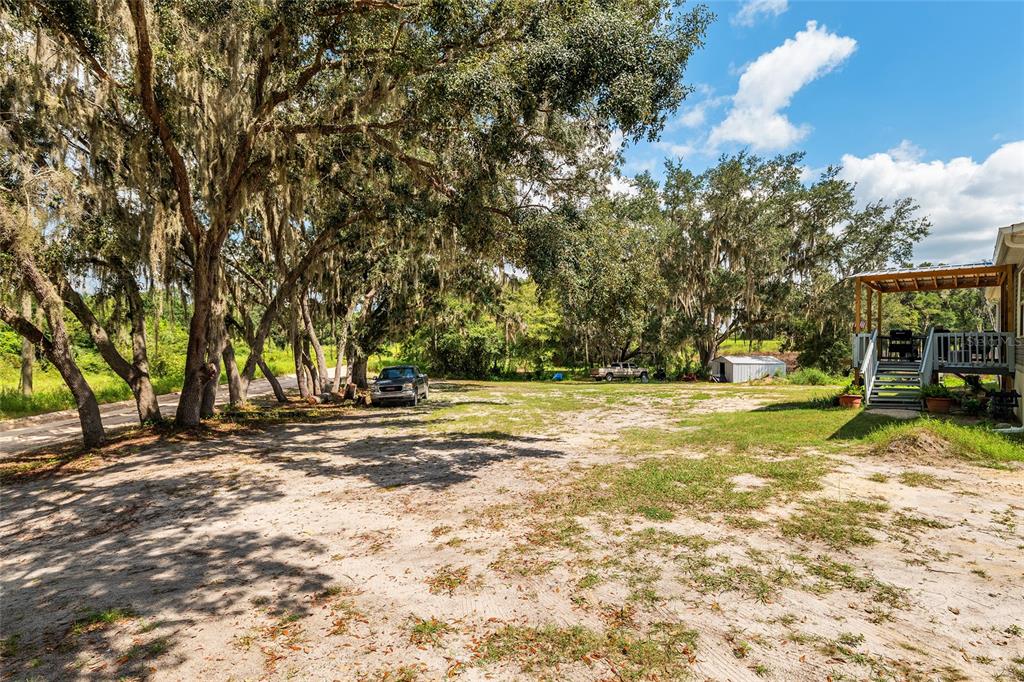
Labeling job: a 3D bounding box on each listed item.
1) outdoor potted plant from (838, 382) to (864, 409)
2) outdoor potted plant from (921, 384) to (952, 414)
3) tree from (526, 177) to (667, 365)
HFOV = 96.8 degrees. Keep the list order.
[{"bbox_3d":[9.628,1.546,12.900,0.570,0.700,0.570,0,0,43],"label":"outdoor potted plant"},{"bbox_3d":[11.299,1.529,12.100,0.600,0.800,0.600,0,0,43],"label":"outdoor potted plant"},{"bbox_3d":[8.500,-6.100,46.500,13.800,20.000,13.300,0,0,0],"label":"tree"}]

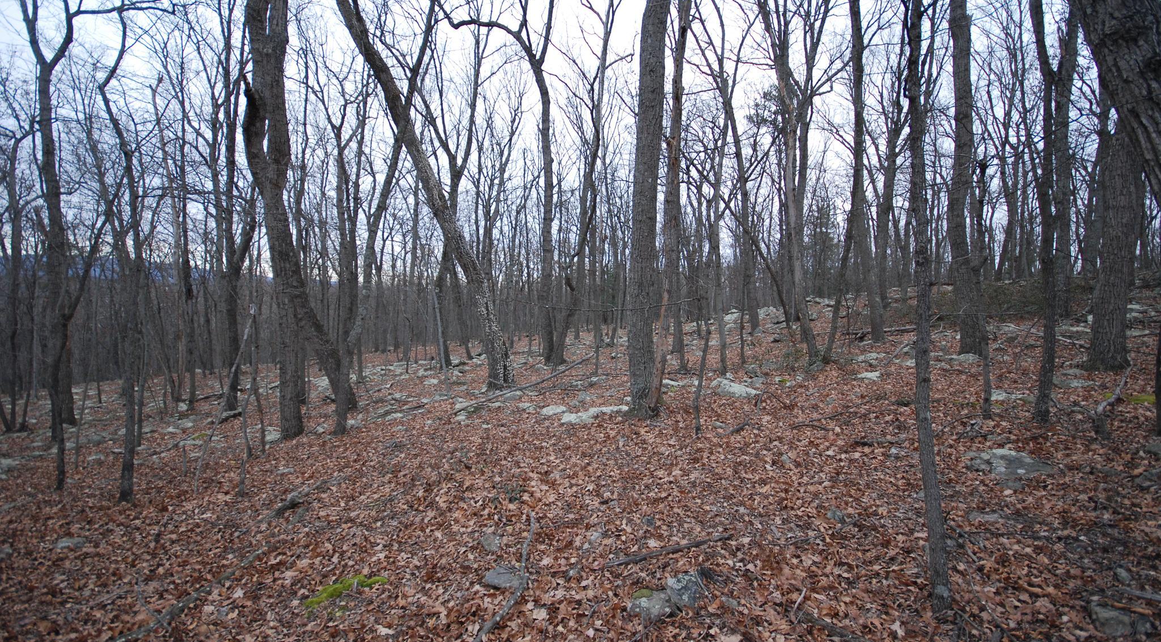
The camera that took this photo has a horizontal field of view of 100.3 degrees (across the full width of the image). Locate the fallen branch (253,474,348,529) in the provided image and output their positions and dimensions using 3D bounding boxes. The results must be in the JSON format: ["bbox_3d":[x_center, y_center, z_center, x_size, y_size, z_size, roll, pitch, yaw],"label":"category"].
[{"bbox_3d":[-2.526,1.638,4.471,0.140,0.100,1.067,-4,2,13],"label":"fallen branch"}]

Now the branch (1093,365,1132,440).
[{"bbox_3d":[5.055,0.777,4.606,0.340,0.630,0.270,-1,2,-45],"label":"branch"}]

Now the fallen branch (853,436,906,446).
[{"bbox_3d":[2.986,1.196,4.836,0.467,0.070,0.090,-4,2,12],"label":"fallen branch"}]

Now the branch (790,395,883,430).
[{"bbox_3d":[3.238,1.121,6.048,1.490,0.120,0.400,-5,2,-26],"label":"branch"}]

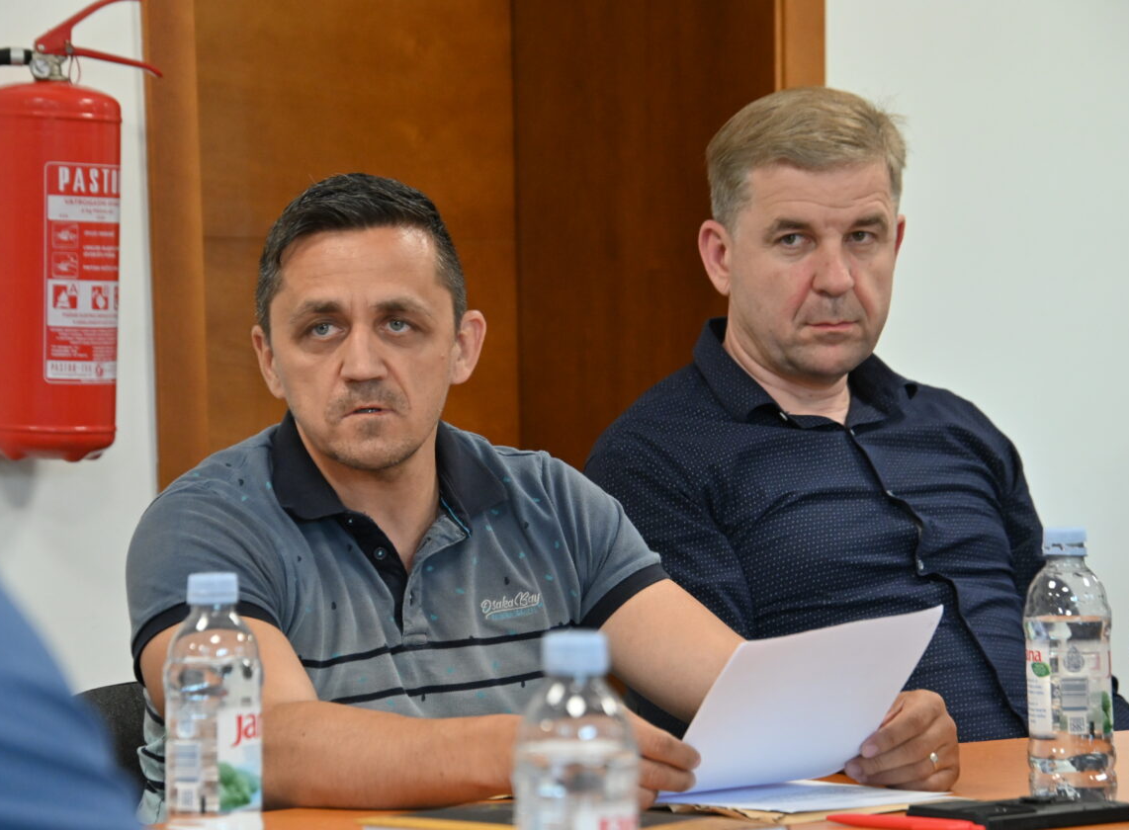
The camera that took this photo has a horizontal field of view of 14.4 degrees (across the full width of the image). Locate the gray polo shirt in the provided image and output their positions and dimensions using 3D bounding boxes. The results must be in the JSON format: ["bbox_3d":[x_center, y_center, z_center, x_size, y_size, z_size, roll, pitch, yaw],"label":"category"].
[{"bbox_3d":[-0.139,0.287,3.614,0.480,0.580,0.320,-3,3,-30],"label":"gray polo shirt"}]

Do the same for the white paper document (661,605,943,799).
[{"bbox_3d":[0.172,0.215,3.320,0.205,0.175,0.020,-10,52,-43],"label":"white paper document"}]

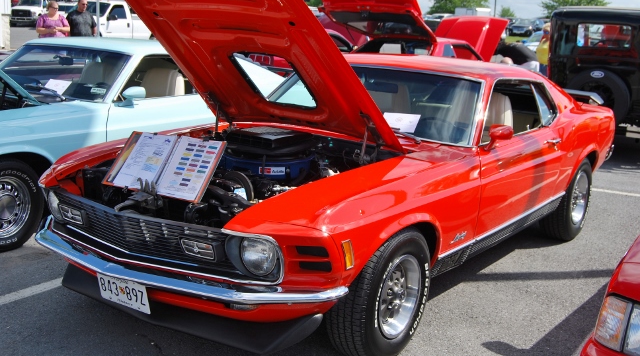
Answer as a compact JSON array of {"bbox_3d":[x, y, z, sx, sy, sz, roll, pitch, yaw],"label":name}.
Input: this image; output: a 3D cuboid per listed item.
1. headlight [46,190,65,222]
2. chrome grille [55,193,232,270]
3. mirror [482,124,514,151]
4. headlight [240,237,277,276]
[{"bbox_3d":[-1.258,0.140,3.927,0.170,0.170,0.100,10,14,33],"label":"headlight"},{"bbox_3d":[-0.808,0.238,3.498,1.120,0.200,0.160,10,14,33],"label":"chrome grille"},{"bbox_3d":[0.956,-0.208,4.423,0.180,0.140,0.160,10,14,33],"label":"mirror"},{"bbox_3d":[-0.234,0.313,3.250,0.170,0.170,0.100,10,14,33],"label":"headlight"}]

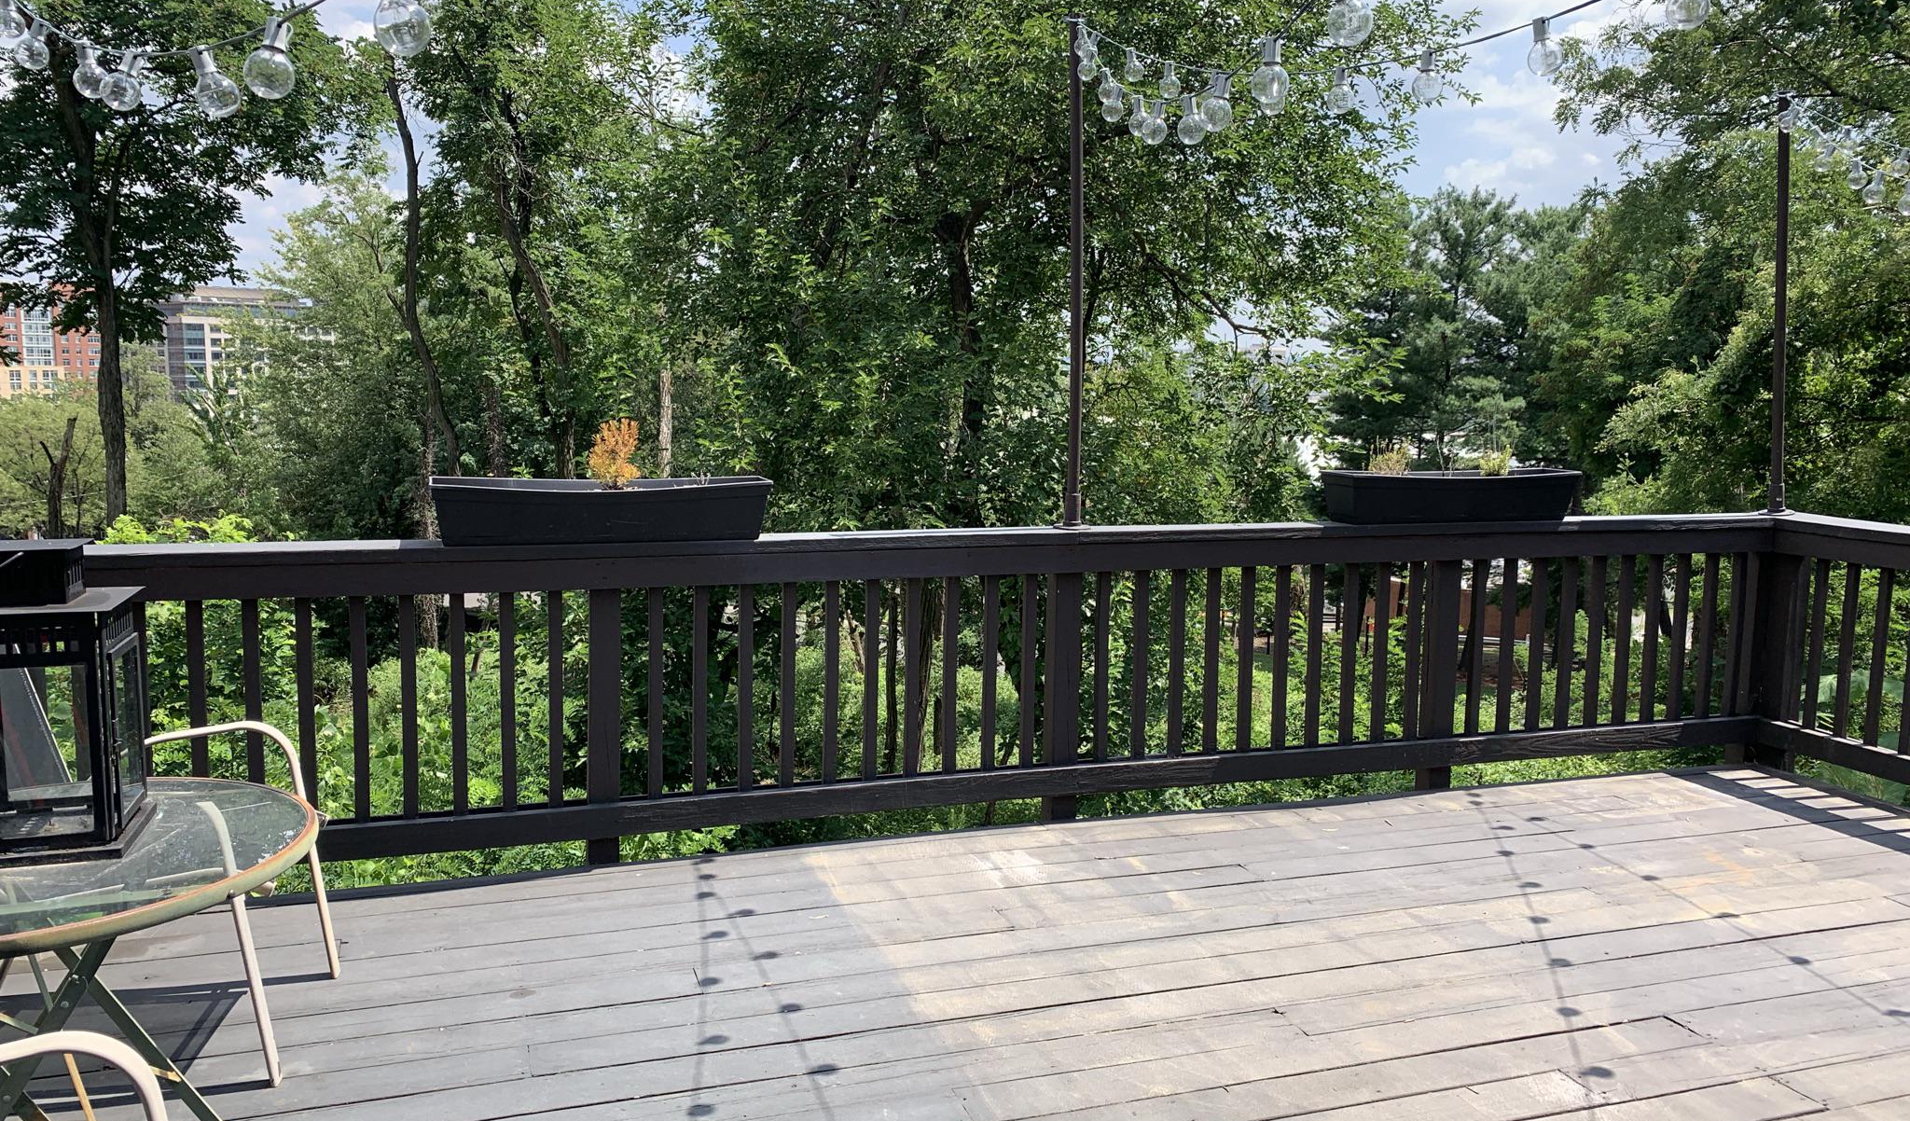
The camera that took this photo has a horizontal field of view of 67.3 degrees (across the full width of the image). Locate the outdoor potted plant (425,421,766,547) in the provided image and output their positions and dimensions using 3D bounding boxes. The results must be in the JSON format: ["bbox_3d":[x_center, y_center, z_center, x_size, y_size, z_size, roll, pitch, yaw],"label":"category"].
[{"bbox_3d":[-0.973,-0.224,4.001,0.921,0.339,0.207,-2,7,-19],"label":"outdoor potted plant"}]

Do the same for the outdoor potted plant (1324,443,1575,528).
[{"bbox_3d":[1.709,-0.259,4.910,0.921,0.268,0.202,-2,7,-19],"label":"outdoor potted plant"}]

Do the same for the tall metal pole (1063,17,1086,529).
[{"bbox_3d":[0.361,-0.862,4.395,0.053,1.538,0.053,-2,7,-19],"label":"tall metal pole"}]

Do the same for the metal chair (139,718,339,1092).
[{"bbox_3d":[-1.688,0.542,2.938,0.688,0.901,0.577,0,7,-11],"label":"metal chair"}]

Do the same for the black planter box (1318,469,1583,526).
[{"bbox_3d":[1.709,-0.213,4.915,0.921,0.177,0.202,-2,7,-19],"label":"black planter box"}]

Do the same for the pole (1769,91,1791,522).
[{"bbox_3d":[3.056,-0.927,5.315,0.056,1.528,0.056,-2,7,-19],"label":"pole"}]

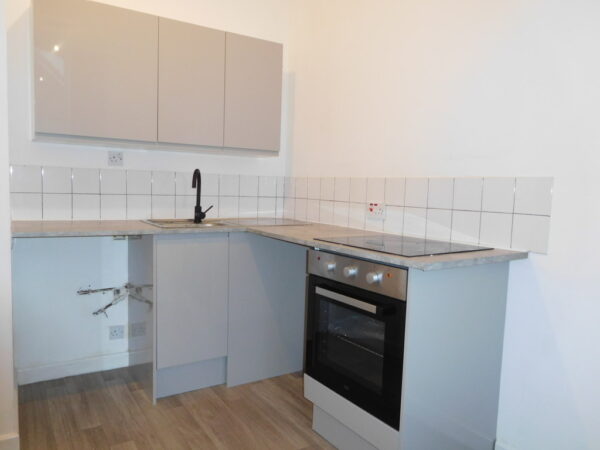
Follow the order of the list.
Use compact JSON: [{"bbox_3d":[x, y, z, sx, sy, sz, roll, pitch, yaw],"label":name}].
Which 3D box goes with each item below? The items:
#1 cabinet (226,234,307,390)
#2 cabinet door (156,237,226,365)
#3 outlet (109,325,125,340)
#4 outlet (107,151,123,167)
[{"bbox_3d":[-0.296,0.457,2.822,0.600,0.890,0.520,-2,6,-34],"label":"cabinet"},{"bbox_3d":[-0.592,0.409,2.404,0.398,0.722,0.022,-1,6,-31],"label":"cabinet door"},{"bbox_3d":[-1.125,0.663,2.664,0.086,0.086,0.014,-2,6,-34],"label":"outlet"},{"bbox_3d":[-1.093,-0.391,2.568,0.086,0.086,0.014,-2,6,-34],"label":"outlet"}]

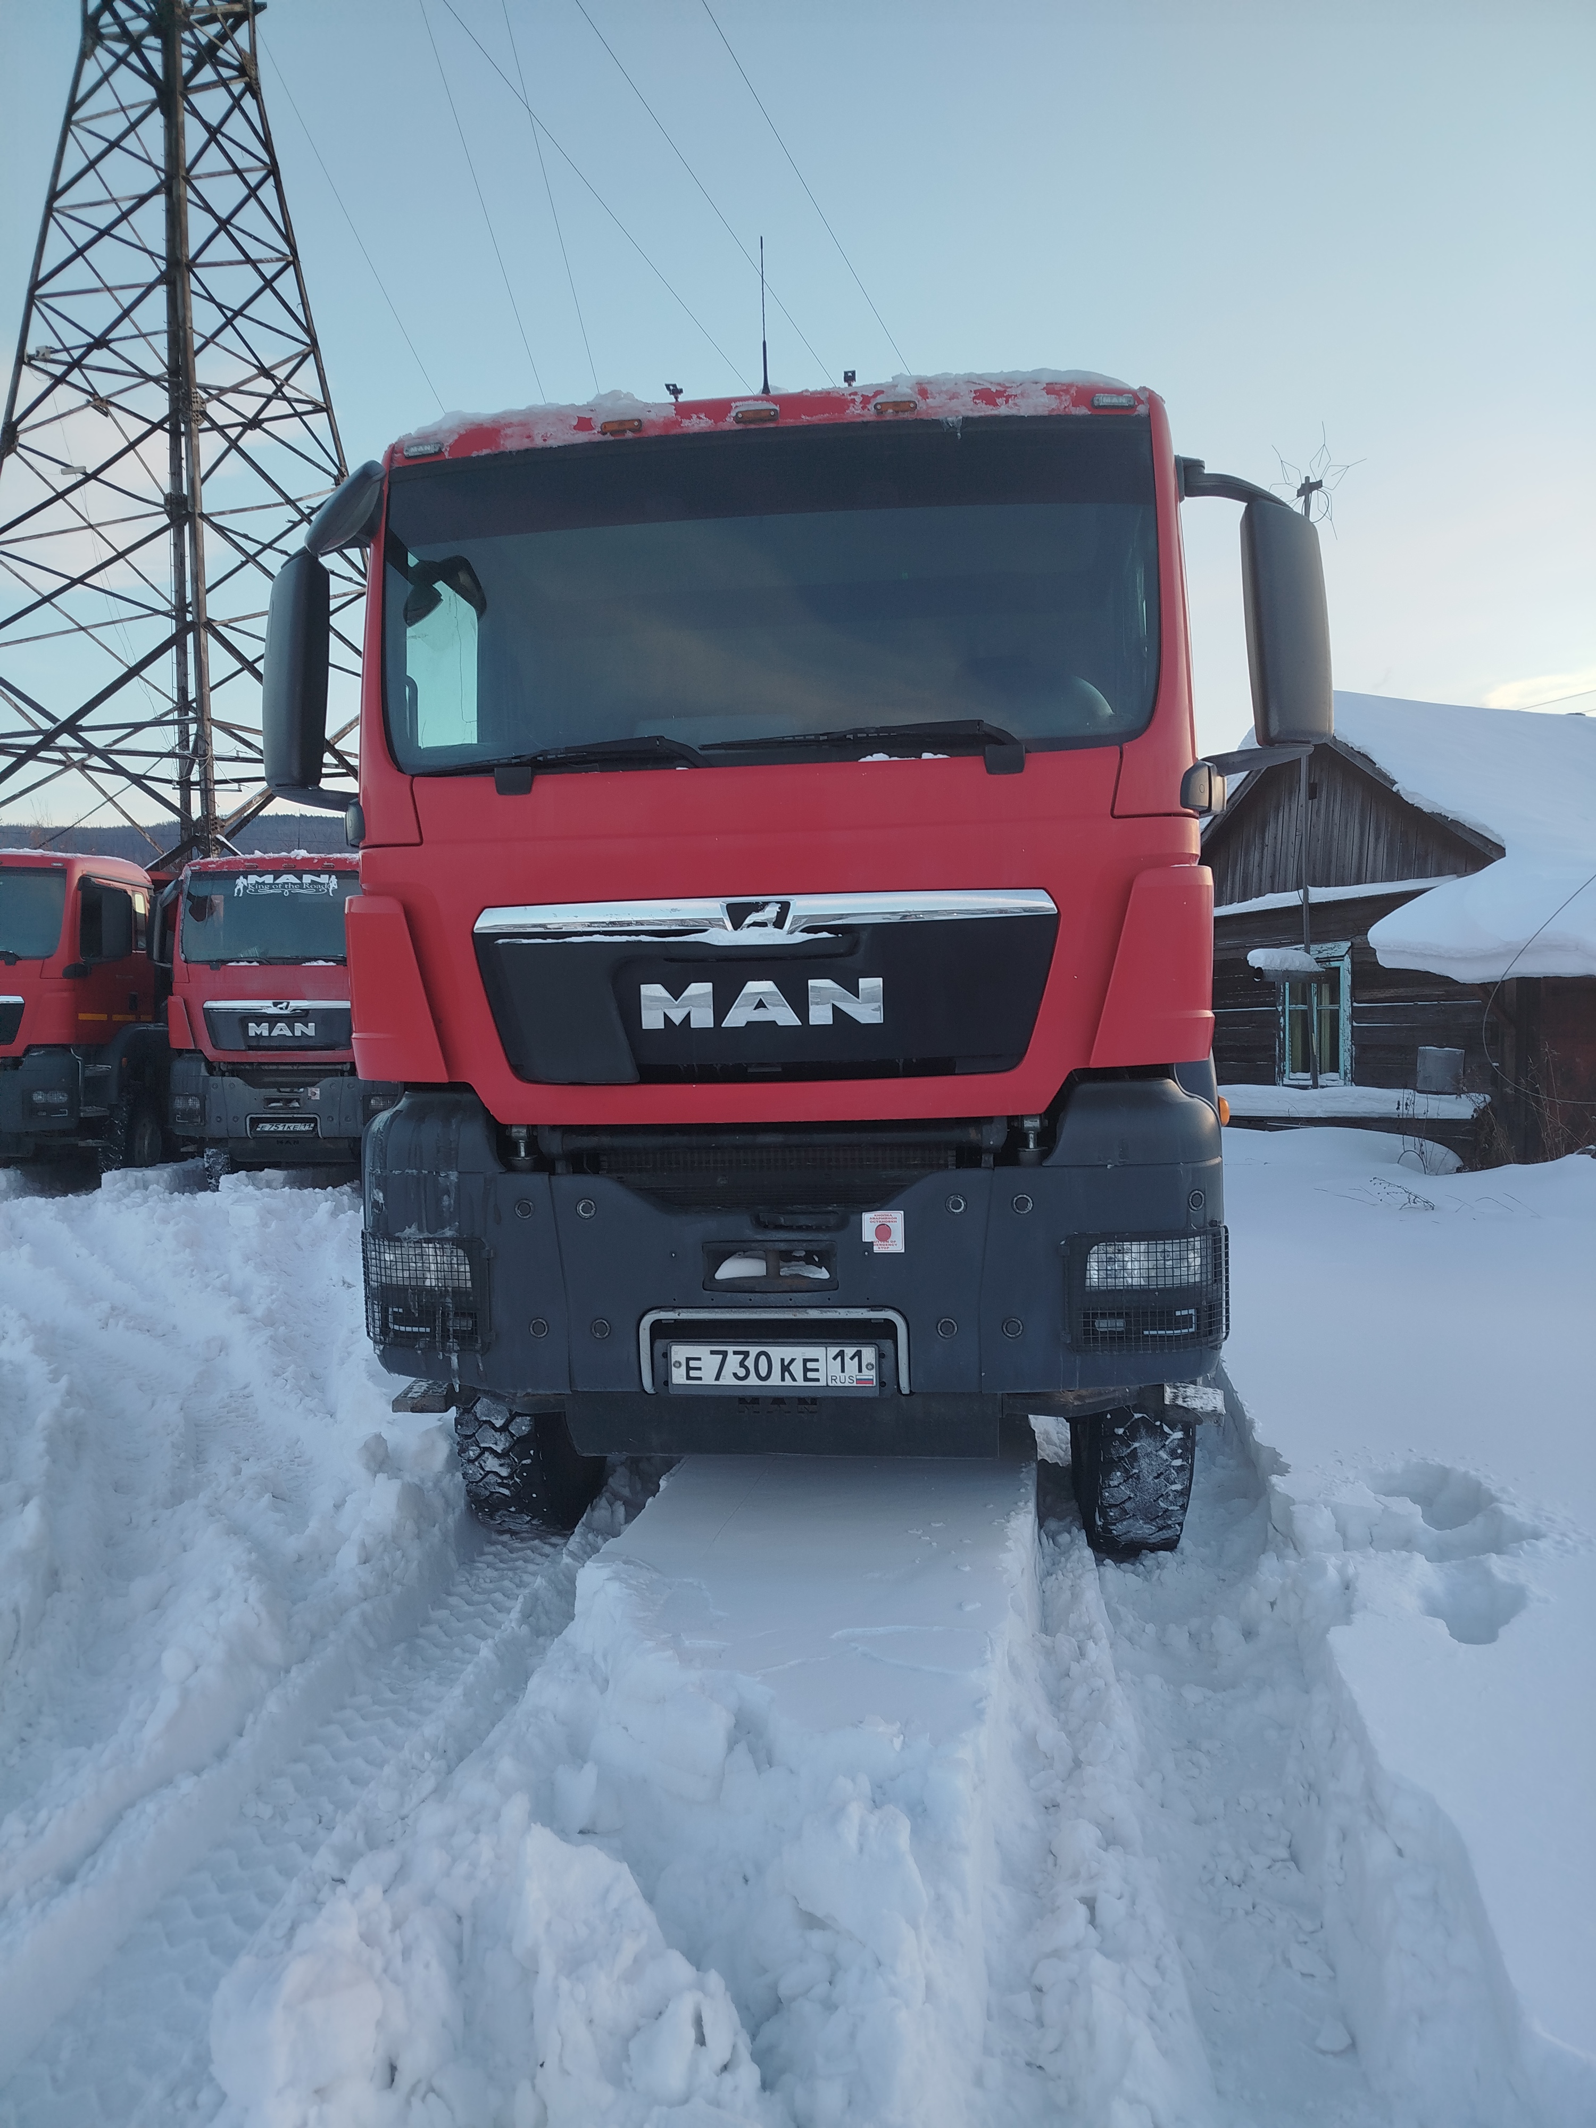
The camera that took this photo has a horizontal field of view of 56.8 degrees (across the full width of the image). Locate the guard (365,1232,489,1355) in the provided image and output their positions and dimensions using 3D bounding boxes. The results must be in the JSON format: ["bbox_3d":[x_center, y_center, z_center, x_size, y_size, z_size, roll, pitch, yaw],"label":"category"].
[{"bbox_3d":[-1.011,0.615,3.998,0.460,0.310,0.310,-1,-1,6],"label":"guard"}]

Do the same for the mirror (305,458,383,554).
[{"bbox_3d":[-1.302,-1.607,4.276,0.220,0.260,0.190,-1,-1,6],"label":"mirror"}]

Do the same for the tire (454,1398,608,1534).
[{"bbox_3d":[-0.917,1.120,5.261,0.320,1.150,1.150,-1,-1,6],"label":"tire"}]

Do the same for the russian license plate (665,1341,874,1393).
[{"bbox_3d":[-0.060,0.760,3.705,0.530,0.125,0.030,-1,-1,6],"label":"russian license plate"}]

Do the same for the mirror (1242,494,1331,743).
[{"bbox_3d":[1.329,-1.199,4.012,0.220,0.660,0.180,-1,-1,-2],"label":"mirror"}]

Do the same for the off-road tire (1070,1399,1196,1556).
[{"bbox_3d":[1.130,1.079,5.035,0.320,1.150,1.150,-1,-1,6],"label":"off-road tire"}]

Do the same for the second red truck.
[{"bbox_3d":[-4.745,-0.242,17.300,2.550,3.500,7.400,-1,0,1],"label":"second red truck"}]

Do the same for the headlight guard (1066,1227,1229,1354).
[{"bbox_3d":[0.897,0.577,3.786,0.460,0.310,0.310,-1,-1,6],"label":"headlight guard"}]

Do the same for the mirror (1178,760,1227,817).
[{"bbox_3d":[1.110,-0.750,4.043,0.110,0.150,0.130,-1,-1,6],"label":"mirror"}]

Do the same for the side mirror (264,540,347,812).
[{"bbox_3d":[-1.458,-1.124,4.321,0.220,0.680,0.180,-1,-1,15],"label":"side mirror"}]

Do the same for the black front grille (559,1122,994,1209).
[{"bbox_3d":[-0.059,0.256,3.844,1.180,0.240,0.180,-1,-1,6],"label":"black front grille"}]

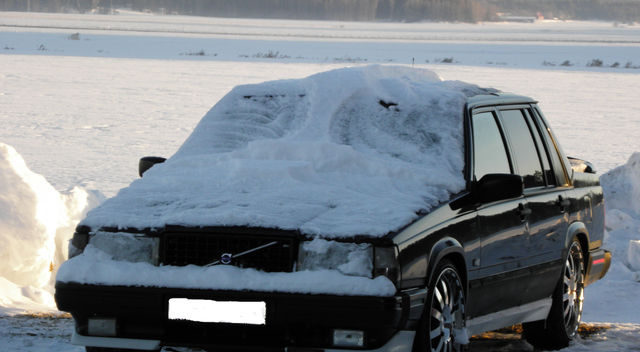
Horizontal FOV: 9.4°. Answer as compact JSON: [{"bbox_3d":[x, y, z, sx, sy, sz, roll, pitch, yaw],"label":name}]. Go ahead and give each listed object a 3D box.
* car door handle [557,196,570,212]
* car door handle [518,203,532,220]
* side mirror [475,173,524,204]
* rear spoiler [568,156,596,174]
[{"bbox_3d":[1.284,0.150,20.500,0.045,0.085,0.170,2,2,17],"label":"car door handle"},{"bbox_3d":[1.041,0.178,19.723,0.045,0.085,0.170,2,2,17],"label":"car door handle"},{"bbox_3d":[0.875,0.066,19.126,0.235,0.150,0.125,2,2,17],"label":"side mirror"},{"bbox_3d":[0.903,-0.087,22.215,1.360,0.120,0.230,2,2,17],"label":"rear spoiler"}]

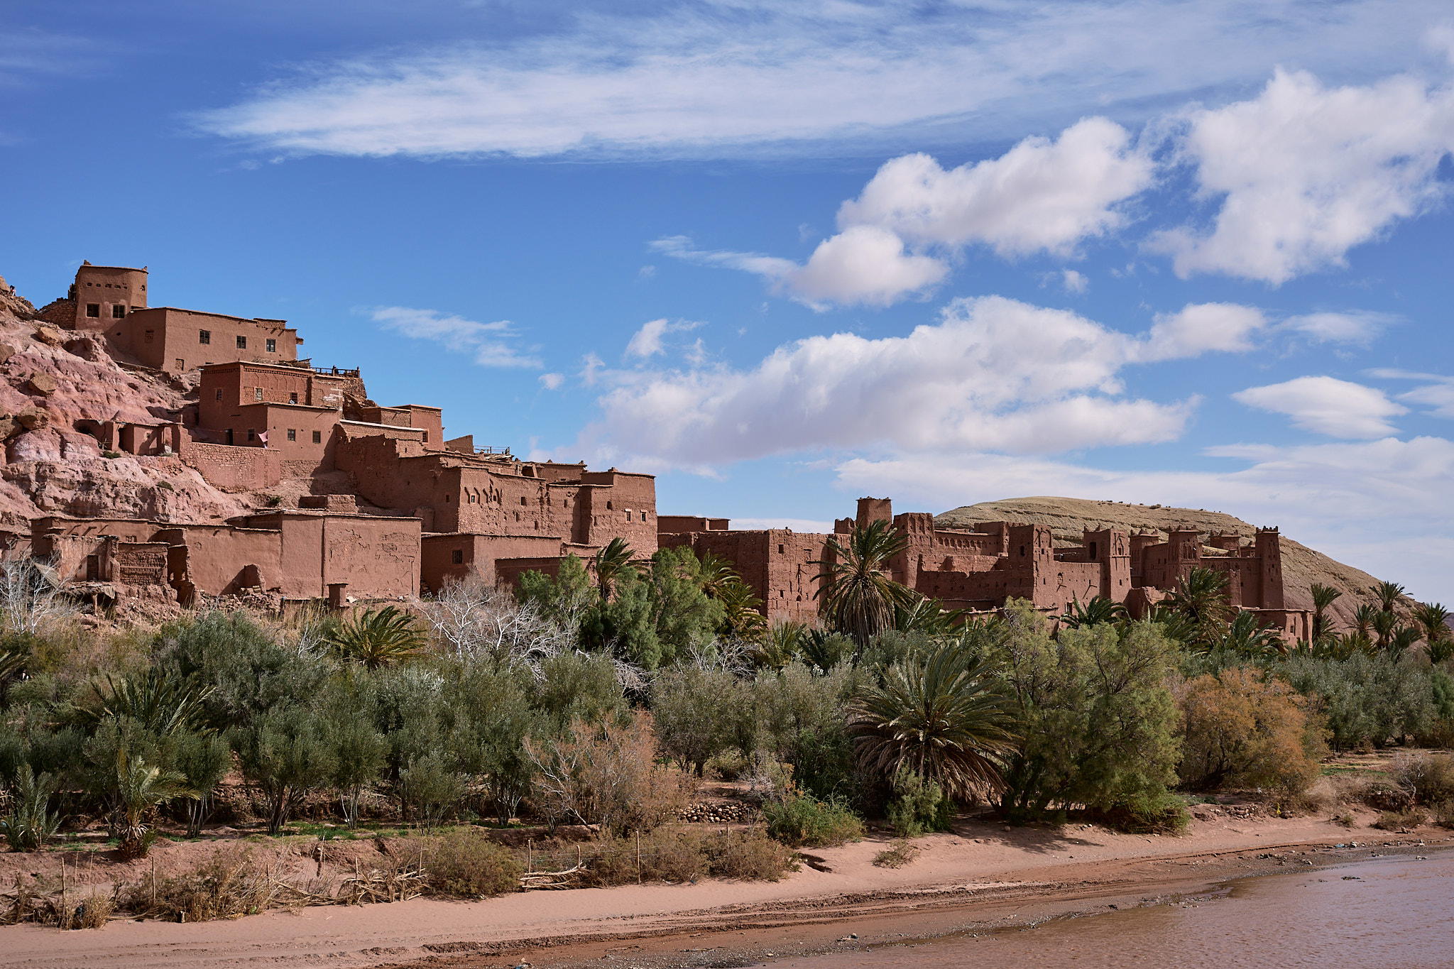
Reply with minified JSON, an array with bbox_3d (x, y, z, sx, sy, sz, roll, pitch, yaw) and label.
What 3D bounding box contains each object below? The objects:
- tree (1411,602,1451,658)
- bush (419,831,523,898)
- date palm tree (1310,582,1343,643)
[{"bbox_3d":[84.891,17.806,258.000,4.700,7.400,4.700,0,-4,0],"label":"tree"},{"bbox_3d":[-6.582,9.782,55.000,2.650,1.600,2.300,0,-4,0],"label":"bush"},{"bbox_3d":[72.294,16.026,258.000,4.000,8.200,4.100,0,-4,0],"label":"date palm tree"}]

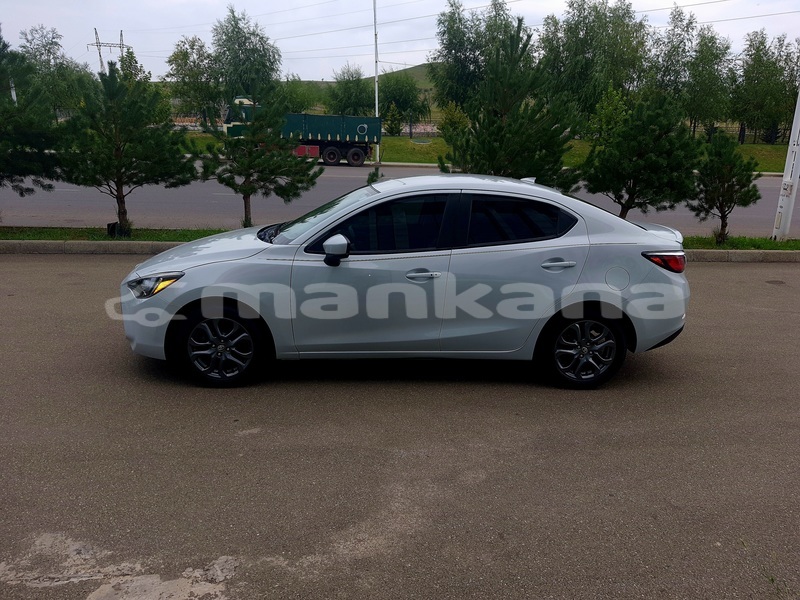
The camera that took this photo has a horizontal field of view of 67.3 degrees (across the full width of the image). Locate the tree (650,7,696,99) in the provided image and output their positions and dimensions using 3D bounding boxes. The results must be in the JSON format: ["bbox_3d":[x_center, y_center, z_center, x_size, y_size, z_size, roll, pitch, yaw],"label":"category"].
[{"bbox_3d":[18.800,-15.416,41.340,3.160,8.720,3.070,7,17,22],"label":"tree"}]

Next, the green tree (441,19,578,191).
[{"bbox_3d":[1.599,-2.441,8.873,2.010,3.150,1.910,0,15,0],"label":"green tree"}]

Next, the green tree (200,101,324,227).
[{"bbox_3d":[-2.098,-1.971,9.202,1.890,2.060,1.800,0,15,0],"label":"green tree"}]

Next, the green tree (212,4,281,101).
[{"bbox_3d":[-11.061,-16.724,43.626,4.900,8.640,4.660,0,15,0],"label":"green tree"}]

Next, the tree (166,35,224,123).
[{"bbox_3d":[-14.737,-15.571,43.416,4.180,6.680,3.970,0,15,0],"label":"tree"}]

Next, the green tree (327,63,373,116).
[{"bbox_3d":[-3.734,-15.035,44.614,3.400,4.860,3.230,0,15,0],"label":"green tree"}]

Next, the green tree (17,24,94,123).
[{"bbox_3d":[-23.744,-15.333,41.436,5.380,6.750,5.220,-8,18,-27],"label":"green tree"}]

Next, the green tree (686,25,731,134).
[{"bbox_3d":[21.319,-14.954,41.562,3.320,7.310,3.150,0,15,0],"label":"green tree"}]

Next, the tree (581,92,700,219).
[{"bbox_3d":[3.677,-1.998,9.196,1.780,2.230,1.730,6,17,20],"label":"tree"}]

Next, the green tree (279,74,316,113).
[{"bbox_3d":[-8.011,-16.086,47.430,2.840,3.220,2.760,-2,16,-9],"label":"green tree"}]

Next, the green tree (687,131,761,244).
[{"bbox_3d":[4.963,-1.705,9.225,1.100,1.730,1.070,9,18,27],"label":"green tree"}]

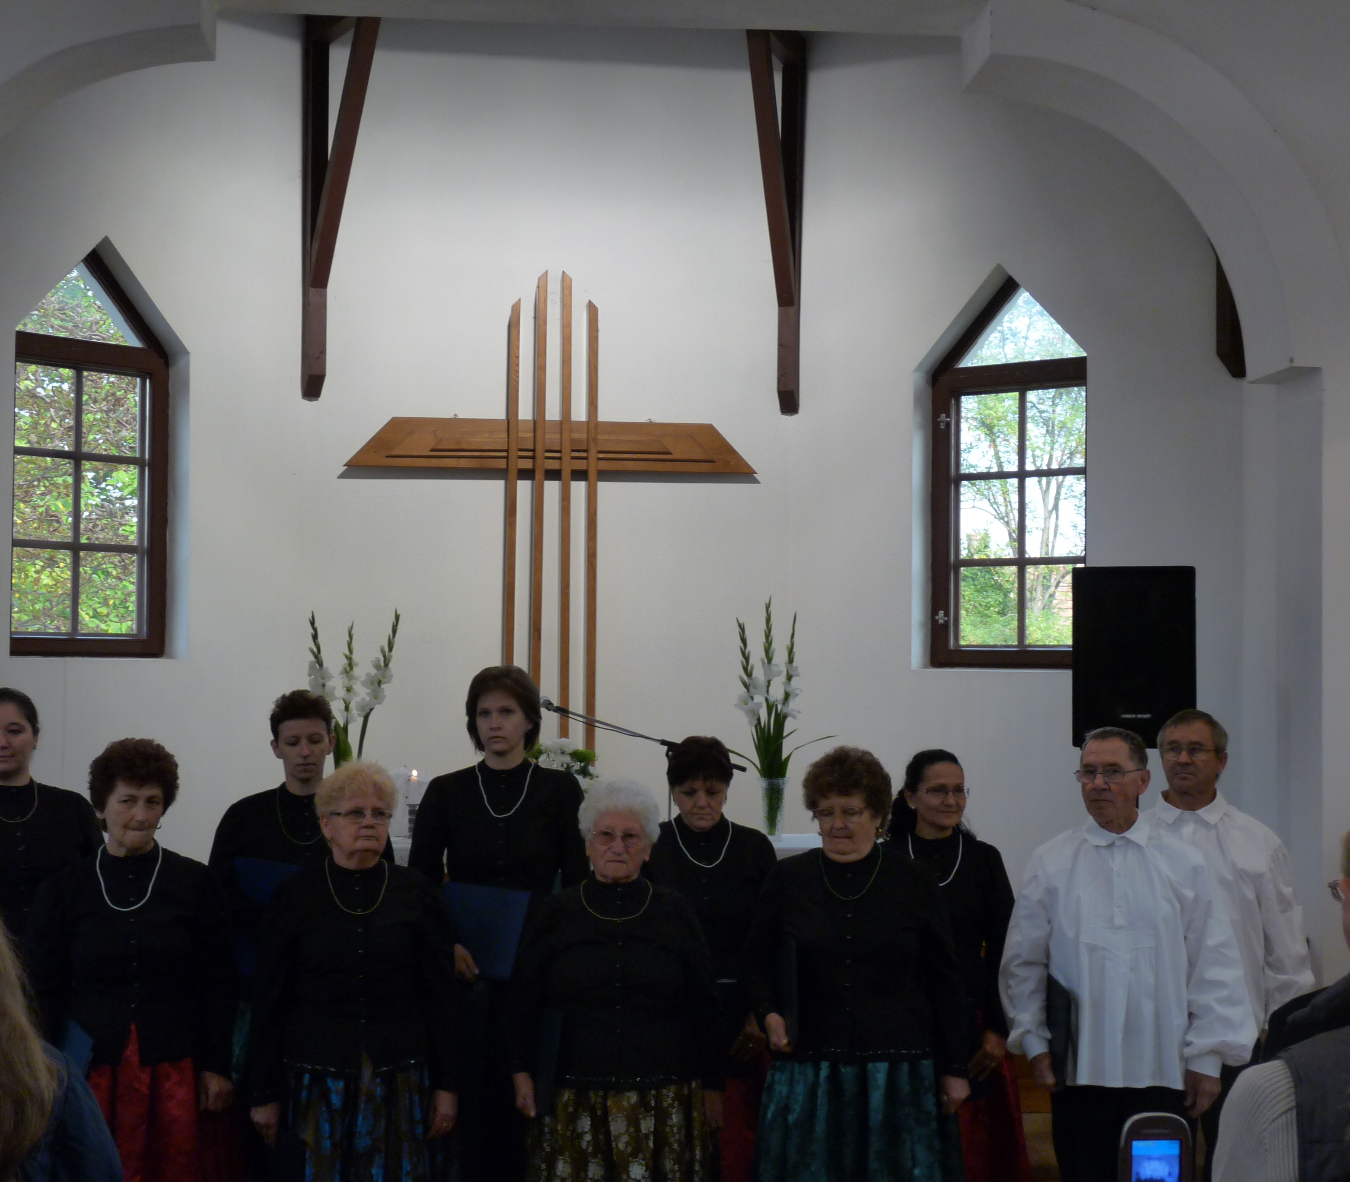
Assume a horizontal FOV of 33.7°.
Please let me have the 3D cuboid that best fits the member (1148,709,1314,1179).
[{"bbox_3d":[1.409,1.147,5.977,0.570,1.662,0.330,0,-2,18],"label":"member"}]

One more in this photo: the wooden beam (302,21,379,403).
[{"bbox_3d":[-1.366,-1.531,9.021,0.075,1.457,0.680,1,-2,-28],"label":"wooden beam"}]

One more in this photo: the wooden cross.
[{"bbox_3d":[-0.517,-0.314,9.337,1.717,2.047,0.100,1,-2,-6],"label":"wooden cross"}]

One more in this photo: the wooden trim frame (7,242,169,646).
[{"bbox_3d":[-2.312,-0.545,8.626,0.100,1.613,0.794,-1,-2,39],"label":"wooden trim frame"}]

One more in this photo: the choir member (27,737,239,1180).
[{"bbox_3d":[-1.280,1.141,5.228,0.500,1.590,0.330,1,-2,-14],"label":"choir member"}]

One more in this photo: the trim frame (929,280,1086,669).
[{"bbox_3d":[1.408,-0.488,9.021,0.803,1.617,0.100,-1,-2,39],"label":"trim frame"}]

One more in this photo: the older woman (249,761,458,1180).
[{"bbox_3d":[-0.765,1.173,5.279,0.500,1.536,0.340,1,-2,-12],"label":"older woman"}]

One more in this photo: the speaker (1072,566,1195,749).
[{"bbox_3d":[1.654,0.240,8.036,0.424,0.641,0.380,0,-2,12],"label":"speaker"}]

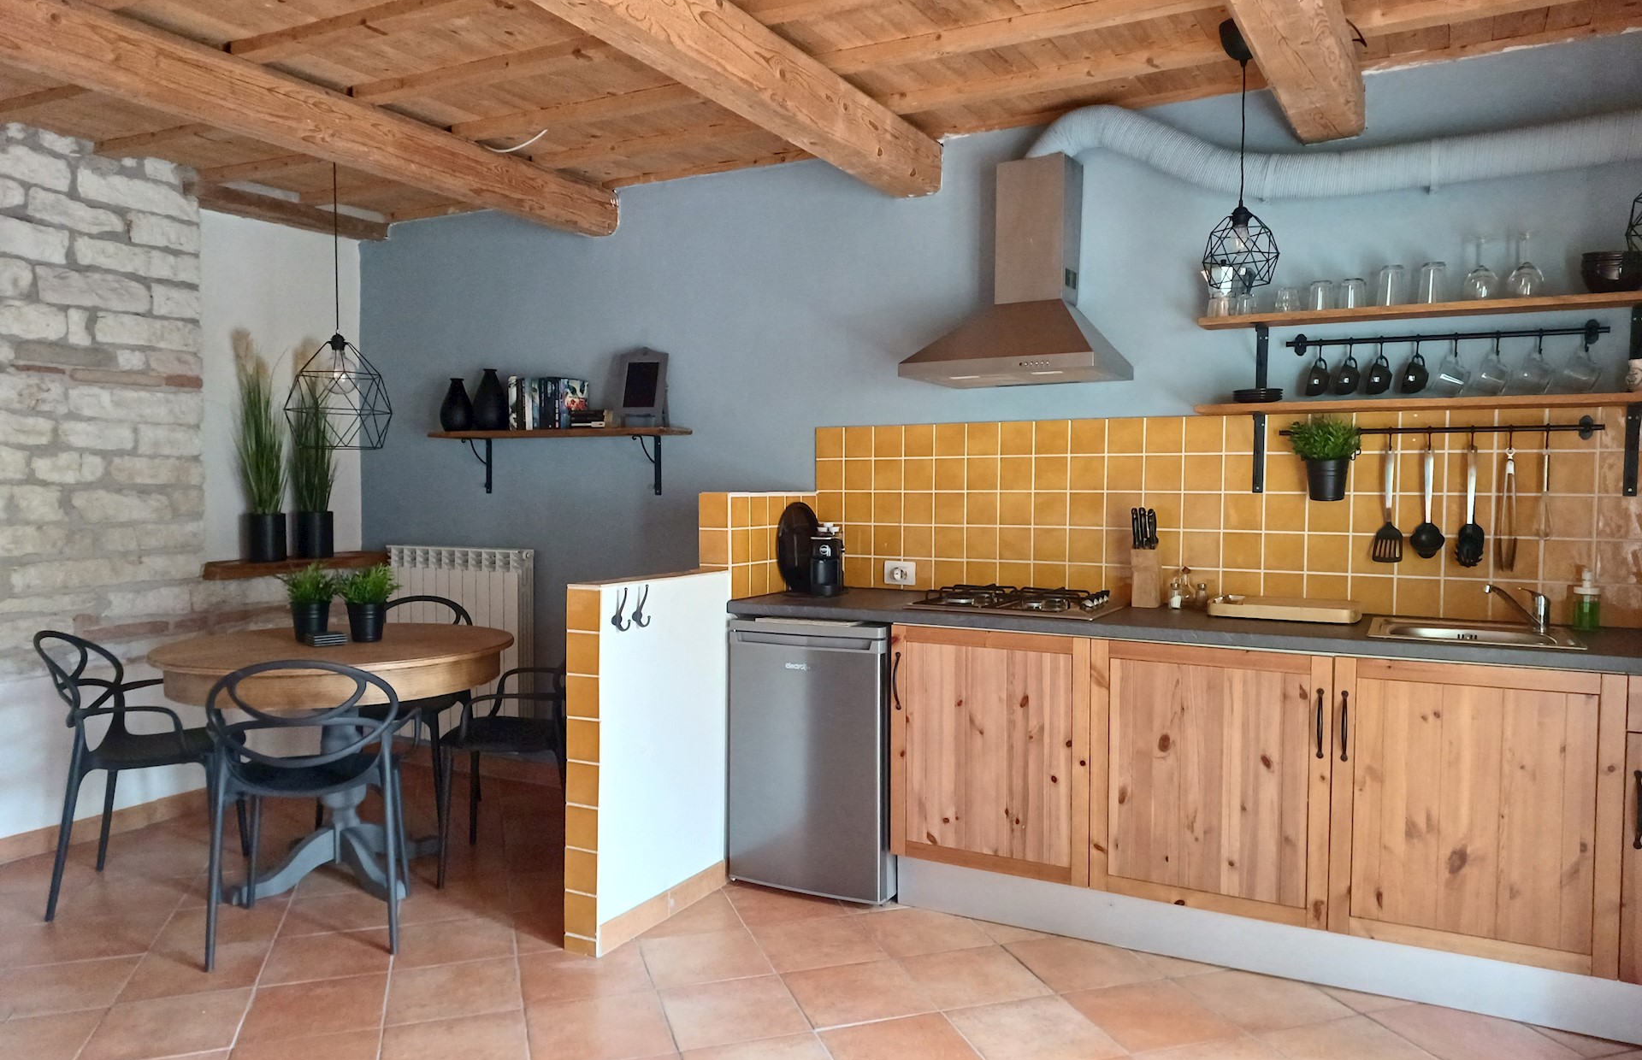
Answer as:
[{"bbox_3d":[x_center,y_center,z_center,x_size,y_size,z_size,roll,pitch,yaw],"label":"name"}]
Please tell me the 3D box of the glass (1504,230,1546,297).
[{"bbox_3d":[1.886,-0.707,2.912,0.085,0.177,0.085,1,2,28],"label":"glass"}]

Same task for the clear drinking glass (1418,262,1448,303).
[{"bbox_3d":[1.692,-0.682,3.014,0.070,0.118,0.070,1,2,28],"label":"clear drinking glass"}]

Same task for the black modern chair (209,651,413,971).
[{"bbox_3d":[-1.444,0.744,3.127,0.550,0.820,0.490,0,2,-15],"label":"black modern chair"}]

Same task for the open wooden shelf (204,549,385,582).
[{"bbox_3d":[-2.299,0.146,4.731,0.270,0.055,0.950,1,2,28],"label":"open wooden shelf"}]

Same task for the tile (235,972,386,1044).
[{"bbox_3d":[-1.228,1.167,2.654,0.315,0.010,0.315,0,2,-18],"label":"tile"}]

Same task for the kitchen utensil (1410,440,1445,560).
[{"bbox_3d":[1.718,-0.081,3.086,0.086,0.328,0.080,1,2,28],"label":"kitchen utensil"}]

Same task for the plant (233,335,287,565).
[{"bbox_3d":[-2.357,-0.348,4.584,0.200,0.950,0.200,1,2,27],"label":"plant"}]

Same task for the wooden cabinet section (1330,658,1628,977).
[{"bbox_3d":[1.672,0.658,2.842,0.599,0.698,0.550,1,3,27],"label":"wooden cabinet section"}]

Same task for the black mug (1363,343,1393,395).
[{"bbox_3d":[1.610,-0.439,3.125,0.060,0.113,0.085,19,10,26],"label":"black mug"}]

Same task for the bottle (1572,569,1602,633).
[{"bbox_3d":[2.018,0.182,2.875,0.056,0.159,0.059,2,2,32],"label":"bottle"}]

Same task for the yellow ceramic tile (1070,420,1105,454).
[{"bbox_3d":[0.886,-0.310,3.620,0.118,0.118,0.010,1,2,27],"label":"yellow ceramic tile"}]

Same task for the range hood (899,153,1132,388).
[{"bbox_3d":[0.623,-0.832,3.429,0.610,0.710,0.450,1,2,28],"label":"range hood"}]

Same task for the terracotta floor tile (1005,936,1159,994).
[{"bbox_3d":[0.705,1.169,2.956,0.317,0.010,0.315,0,2,-18],"label":"terracotta floor tile"}]

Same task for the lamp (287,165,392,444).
[{"bbox_3d":[-1.557,-0.737,3.510,0.322,0.955,0.322,1,2,28],"label":"lamp"}]

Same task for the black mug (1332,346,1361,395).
[{"bbox_3d":[1.548,-0.447,3.191,0.056,0.113,0.090,19,10,26],"label":"black mug"}]

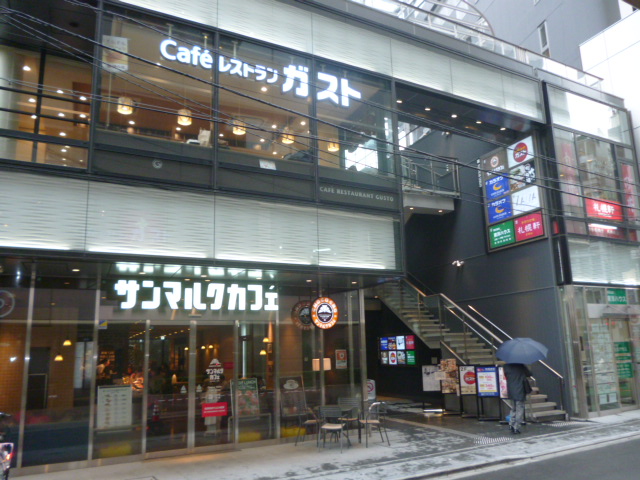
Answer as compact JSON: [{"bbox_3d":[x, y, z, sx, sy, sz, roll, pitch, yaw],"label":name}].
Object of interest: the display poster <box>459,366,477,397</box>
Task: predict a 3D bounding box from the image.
[{"bbox_3d":[3.906,3.659,13.481,0.530,0.760,0.050,-2,-12,0],"label":"display poster"}]

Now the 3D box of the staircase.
[{"bbox_3d":[3.878,2.965,15.735,1.400,4.100,6.800,5,-13,-29],"label":"staircase"}]

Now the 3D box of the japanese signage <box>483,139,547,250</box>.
[{"bbox_3d":[5.471,-1.253,14.690,0.130,2.877,1.916,5,-14,-29],"label":"japanese signage"}]

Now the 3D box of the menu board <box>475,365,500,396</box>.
[{"bbox_3d":[4.277,3.597,13.140,0.530,0.760,0.040,-6,-13,18],"label":"menu board"}]

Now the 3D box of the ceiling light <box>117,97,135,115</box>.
[{"bbox_3d":[-3.610,-2.485,9.608,0.270,0.230,0.270,5,-13,-29],"label":"ceiling light"}]

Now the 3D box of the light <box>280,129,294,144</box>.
[{"bbox_3d":[-0.691,-2.243,11.219,0.270,0.230,0.270,5,-13,-29],"label":"light"}]

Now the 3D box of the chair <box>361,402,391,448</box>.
[{"bbox_3d":[1.066,3.606,10.138,0.530,0.780,0.510,1,-12,-14],"label":"chair"}]

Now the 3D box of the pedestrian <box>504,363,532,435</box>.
[{"bbox_3d":[4.253,3.264,11.287,0.420,1.680,0.520,9,-16,-40],"label":"pedestrian"}]

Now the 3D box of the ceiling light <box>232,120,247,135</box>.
[{"bbox_3d":[-1.761,-2.454,11.325,0.290,0.270,0.290,-2,-12,0],"label":"ceiling light"}]

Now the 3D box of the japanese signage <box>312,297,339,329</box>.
[{"bbox_3d":[0.106,1.621,11.466,0.670,0.670,0.120,5,-13,-29],"label":"japanese signage"}]

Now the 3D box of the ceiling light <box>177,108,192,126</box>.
[{"bbox_3d":[-2.646,-2.399,10.139,0.270,0.230,0.270,5,-13,-29],"label":"ceiling light"}]

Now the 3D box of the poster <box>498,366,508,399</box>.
[{"bbox_3d":[4.620,3.454,12.503,0.530,0.750,0.040,-6,-13,19],"label":"poster"}]

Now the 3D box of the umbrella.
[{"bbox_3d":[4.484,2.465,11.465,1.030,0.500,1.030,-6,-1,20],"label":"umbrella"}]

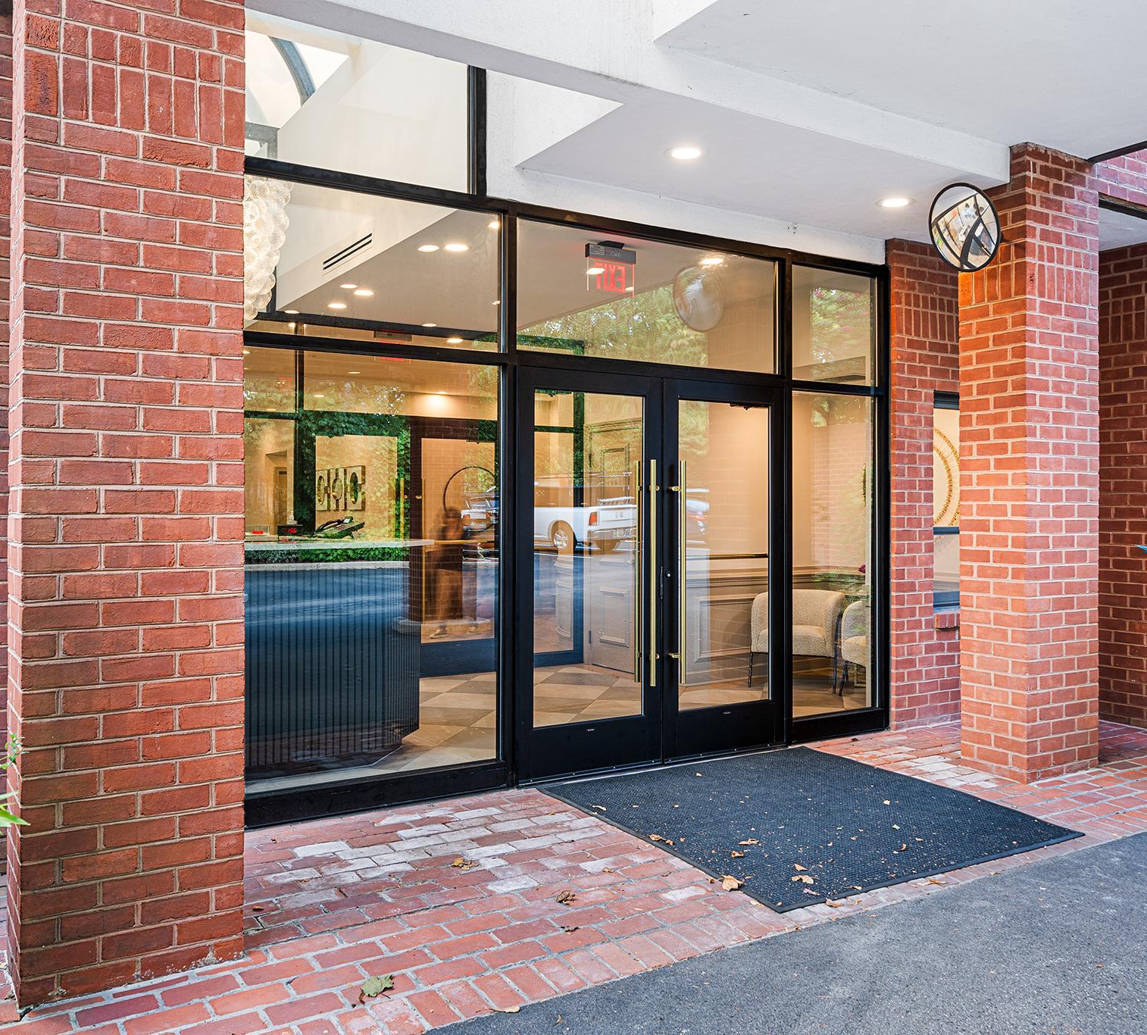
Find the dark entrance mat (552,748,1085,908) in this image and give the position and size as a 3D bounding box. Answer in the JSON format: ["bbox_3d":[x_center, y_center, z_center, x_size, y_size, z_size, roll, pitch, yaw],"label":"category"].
[{"bbox_3d":[1.035,1.369,4.883,1.770,0.014,1.870,0,0,-29],"label":"dark entrance mat"}]

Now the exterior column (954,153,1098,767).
[{"bbox_3d":[2.493,-0.277,5.641,0.600,3.300,0.405,0,0,-29],"label":"exterior column"}]

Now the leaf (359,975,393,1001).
[{"bbox_3d":[-0.571,1.369,3.020,0.095,0.020,0.125,0,0,-11],"label":"leaf"}]

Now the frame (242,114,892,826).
[{"bbox_3d":[0.217,-0.137,5.660,4.019,3.030,0.150,0,0,-29],"label":"frame"}]

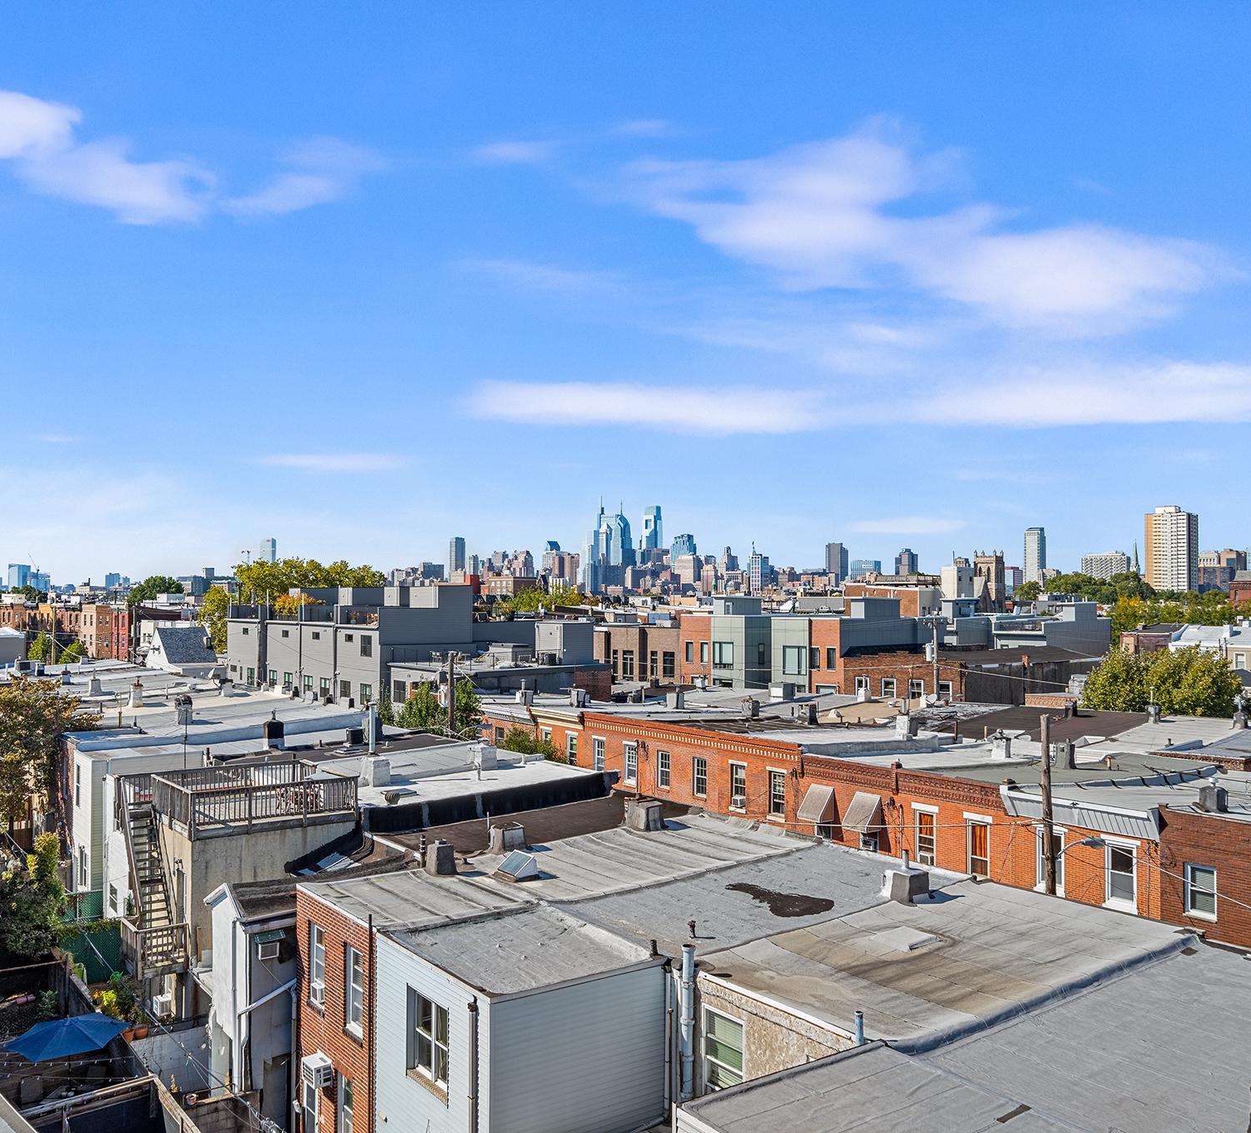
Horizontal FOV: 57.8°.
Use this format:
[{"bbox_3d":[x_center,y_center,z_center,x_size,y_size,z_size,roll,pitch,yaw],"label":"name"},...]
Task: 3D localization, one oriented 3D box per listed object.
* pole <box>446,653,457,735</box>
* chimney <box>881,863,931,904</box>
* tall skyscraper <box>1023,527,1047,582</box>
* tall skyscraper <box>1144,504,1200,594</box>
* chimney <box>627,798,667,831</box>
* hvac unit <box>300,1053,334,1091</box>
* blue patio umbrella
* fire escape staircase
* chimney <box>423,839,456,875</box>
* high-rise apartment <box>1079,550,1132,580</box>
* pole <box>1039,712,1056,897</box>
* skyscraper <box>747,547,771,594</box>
[{"bbox_3d":[-7.123,8.489,46.400,0.320,10.200,0.320,1,-2,-37],"label":"pole"},{"bbox_3d":[5.665,6.390,22.757,0.620,0.620,0.720,1,-2,-37],"label":"chimney"},{"bbox_3d":[833.423,-6.074,2306.081,26.500,151.723,44.000,-1,-2,37],"label":"tall skyscraper"},{"bbox_3d":[420.546,-5.295,871.000,30.000,79.500,30.000,-1,-2,41],"label":"tall skyscraper"},{"bbox_3d":[0.474,5.845,26.808,0.520,0.660,0.840,1,-2,-36],"label":"chimney"},{"bbox_3d":[-5.833,9.627,21.698,0.480,0.400,0.690,1,-2,-36],"label":"hvac unit"},{"bbox_3d":[-13.075,11.775,26.500,2.750,2.450,2.750,1,-2,-37],"label":"blue patio umbrella"},{"bbox_3d":[-13.311,8.577,31.536,1.200,4.900,3.100,1,-2,-37],"label":"fire escape staircase"},{"bbox_3d":[-4.122,6.474,25.165,0.500,0.660,0.580,1,-2,-37],"label":"chimney"},{"bbox_3d":[887.819,18.641,2090.301,80.000,92.187,28.000,-1,-2,37],"label":"high-rise apartment"},{"bbox_3d":[8.343,7.698,22.073,0.300,9.651,0.300,1,-2,-36],"label":"pole"},{"bbox_3d":[323.726,19.600,2735.000,31.000,103.000,37.000,-1,-2,37],"label":"skyscraper"}]

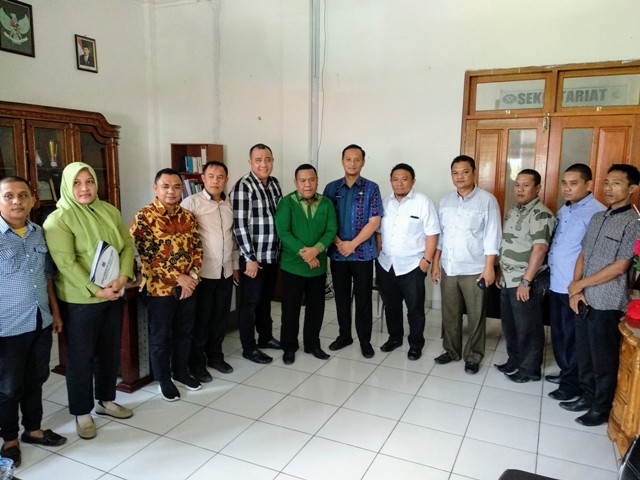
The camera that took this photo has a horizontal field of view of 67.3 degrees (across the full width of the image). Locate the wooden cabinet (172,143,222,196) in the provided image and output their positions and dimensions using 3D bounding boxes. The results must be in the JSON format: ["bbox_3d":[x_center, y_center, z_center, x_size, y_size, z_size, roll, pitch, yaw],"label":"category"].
[{"bbox_3d":[-1.691,-0.353,6.709,0.620,1.900,0.315,5,9,25],"label":"wooden cabinet"}]

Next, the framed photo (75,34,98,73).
[{"bbox_3d":[-2.904,-2.304,5.977,0.025,0.398,0.289,5,10,25],"label":"framed photo"}]

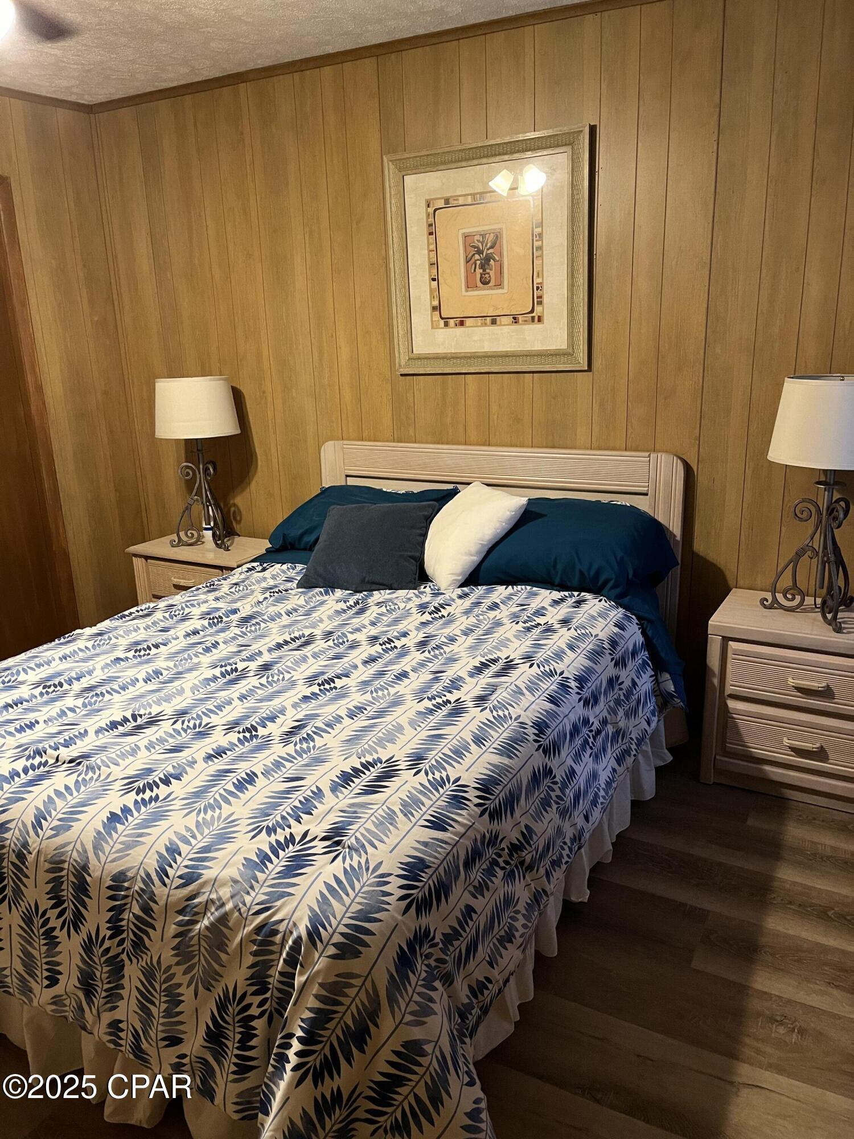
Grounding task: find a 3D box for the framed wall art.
[{"bbox_3d":[0.208,-1.114,3.088,0.780,0.780,0.040,7,18,28],"label":"framed wall art"}]

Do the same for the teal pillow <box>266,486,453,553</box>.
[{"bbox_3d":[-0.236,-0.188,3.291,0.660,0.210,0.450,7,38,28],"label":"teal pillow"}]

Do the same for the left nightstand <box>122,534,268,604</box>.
[{"bbox_3d":[-0.968,0.148,3.936,0.625,0.537,0.390,7,18,28],"label":"left nightstand"}]

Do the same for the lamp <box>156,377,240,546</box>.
[{"bbox_3d":[-0.988,-0.465,3.762,0.360,0.740,0.360,7,18,28],"label":"lamp"}]

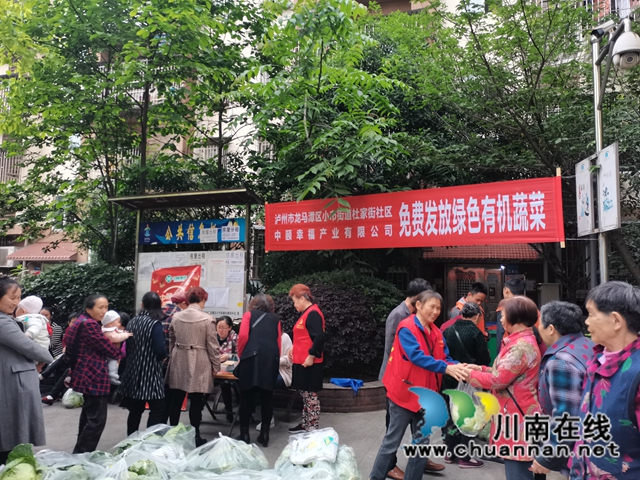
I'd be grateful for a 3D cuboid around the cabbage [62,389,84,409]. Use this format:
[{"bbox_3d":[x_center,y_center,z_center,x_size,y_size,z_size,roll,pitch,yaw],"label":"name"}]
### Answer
[{"bbox_3d":[-3.101,1.964,6.062,0.280,0.230,0.250,3,-5,-26],"label":"cabbage"}]

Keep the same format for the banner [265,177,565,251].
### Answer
[{"bbox_3d":[0.887,-0.258,6.181,4.014,0.700,0.040,-2,-6,32],"label":"banner"}]

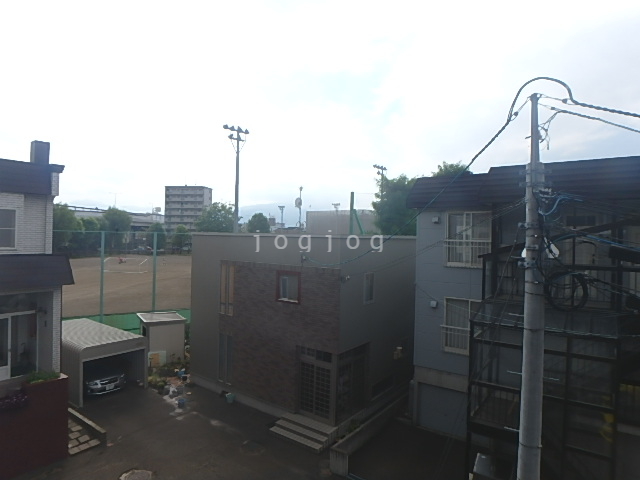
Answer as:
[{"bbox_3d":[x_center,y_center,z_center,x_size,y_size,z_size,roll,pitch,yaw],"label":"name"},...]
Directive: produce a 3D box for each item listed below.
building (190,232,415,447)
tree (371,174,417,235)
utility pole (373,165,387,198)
[{"bbox_3d":[-0.490,3.166,18.192,7.922,6.750,7.246,2,1,36],"label":"building"},{"bbox_3d":[9.704,-0.556,48.000,7.200,14.800,7.200,1,1,0],"label":"tree"},{"bbox_3d":[8.393,-1.614,54.500,0.700,17.200,2.700,1,1,41],"label":"utility pole"}]

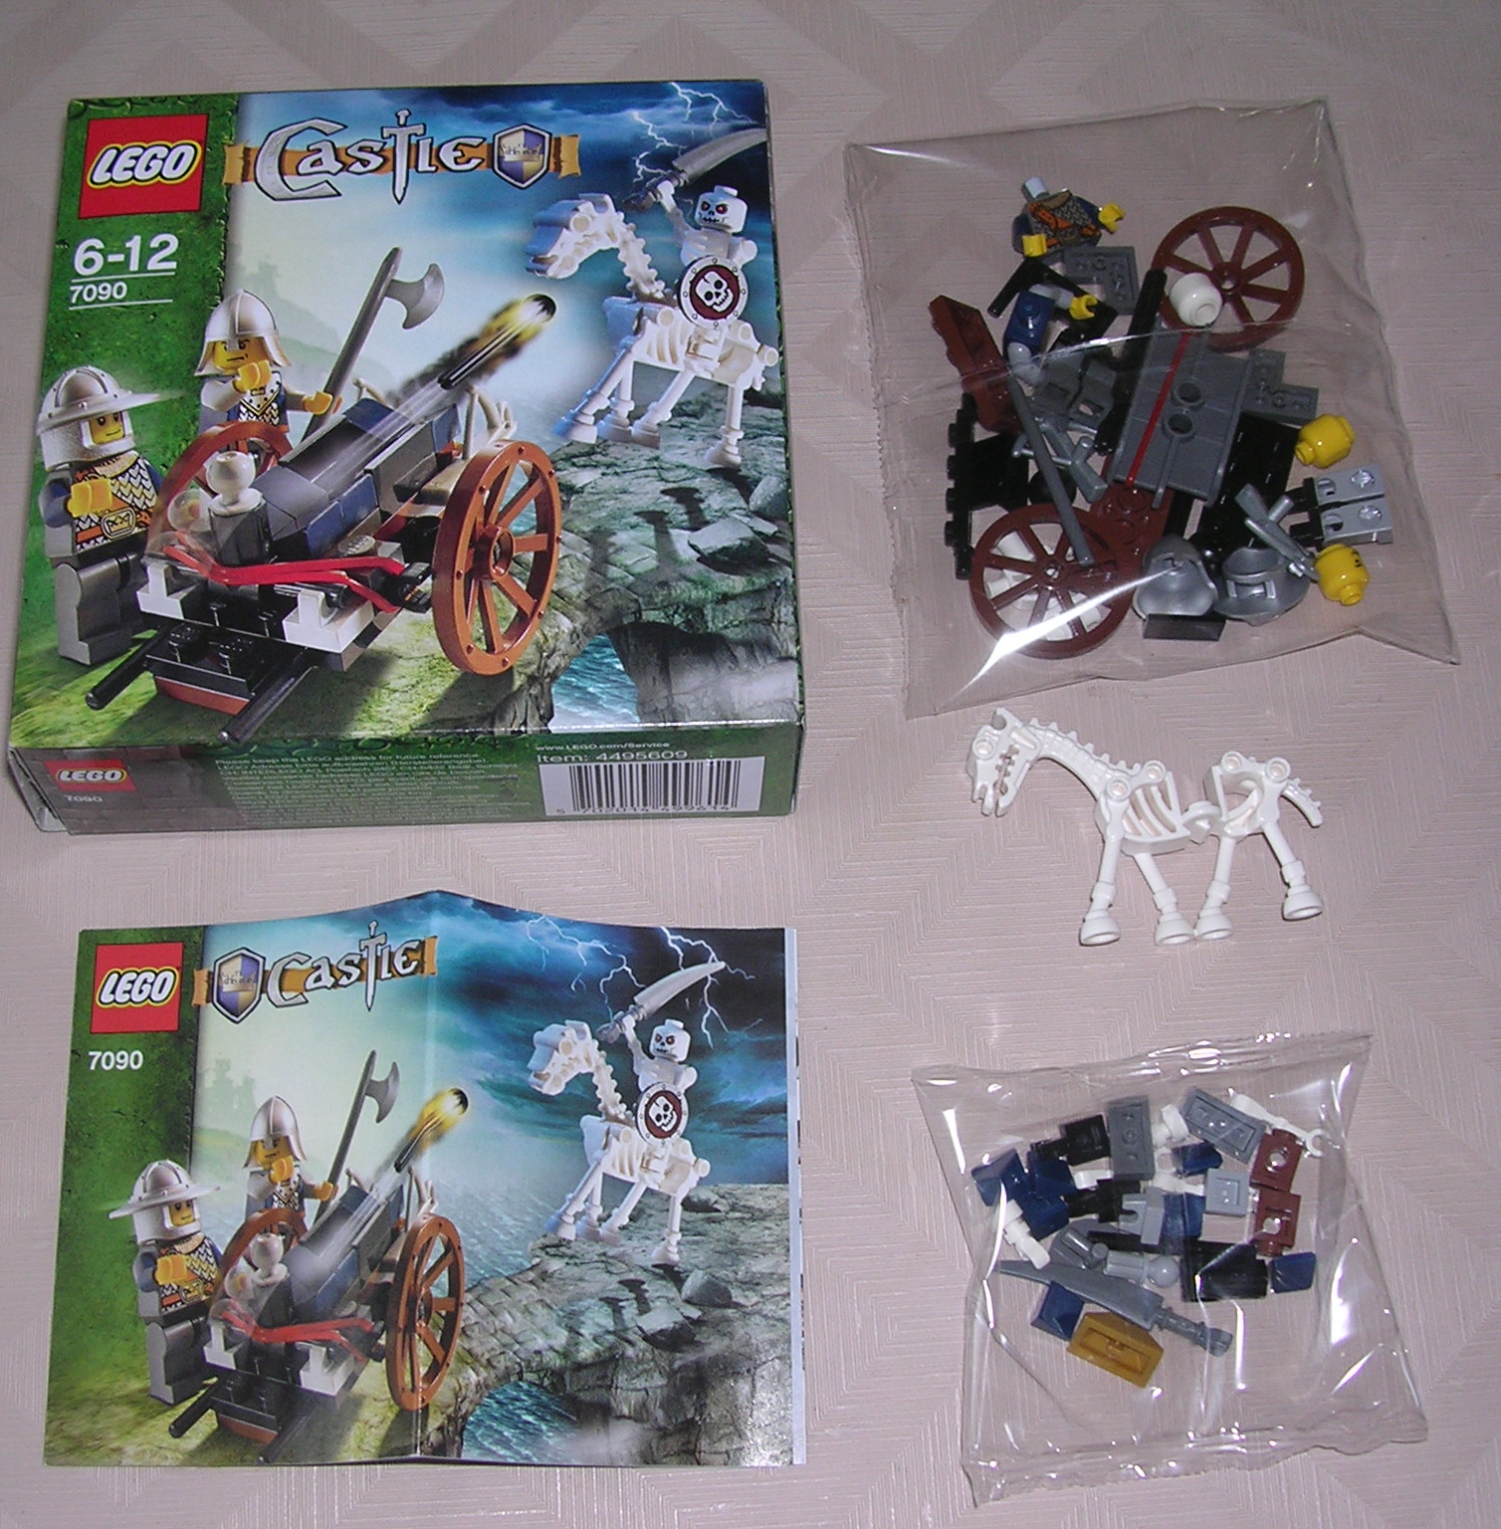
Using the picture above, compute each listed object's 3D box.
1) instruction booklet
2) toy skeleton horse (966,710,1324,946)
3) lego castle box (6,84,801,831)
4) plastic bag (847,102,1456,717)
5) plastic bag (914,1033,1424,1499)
[{"bbox_3d":[-0.059,0.075,0.407,0.135,0.017,0.099,0,67,-1],"label":"instruction booklet"},{"bbox_3d":[0.078,0.010,0.438,0.067,0.017,0.051,-7,67,-4],"label":"toy skeleton horse"},{"bbox_3d":[-0.065,-0.063,0.452,0.143,0.043,0.145,-2,67,-2],"label":"lego castle box"},{"bbox_3d":[0.081,-0.083,0.473,0.113,0.025,0.141,-5,67,-3],"label":"plastic bag"},{"bbox_3d":[0.077,0.088,0.403,0.087,0.020,0.079,-3,67,-3],"label":"plastic bag"}]

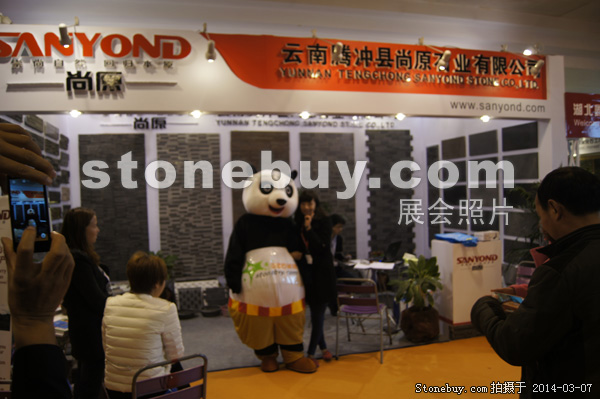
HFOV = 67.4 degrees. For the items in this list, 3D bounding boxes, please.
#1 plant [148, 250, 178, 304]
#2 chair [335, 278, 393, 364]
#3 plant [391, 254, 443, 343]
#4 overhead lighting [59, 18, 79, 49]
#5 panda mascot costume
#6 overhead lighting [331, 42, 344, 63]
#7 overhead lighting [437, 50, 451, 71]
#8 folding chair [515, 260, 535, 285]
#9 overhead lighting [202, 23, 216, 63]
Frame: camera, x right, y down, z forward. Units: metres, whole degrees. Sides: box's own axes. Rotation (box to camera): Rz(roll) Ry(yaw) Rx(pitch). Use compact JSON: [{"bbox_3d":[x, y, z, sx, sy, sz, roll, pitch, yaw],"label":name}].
[{"bbox_3d":[-1.885,1.136,6.257,0.450,0.853,0.450,-2,2,-15],"label":"plant"},{"bbox_3d":[0.645,1.142,4.523,0.460,0.790,0.550,-1,2,19],"label":"chair"},{"bbox_3d":[1.276,1.060,4.906,0.550,0.890,0.530,-2,2,-15],"label":"plant"},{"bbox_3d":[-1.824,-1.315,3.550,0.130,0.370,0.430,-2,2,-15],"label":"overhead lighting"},{"bbox_3d":[-0.307,0.630,4.185,0.780,1.870,0.700,-2,0,-17],"label":"panda mascot costume"},{"bbox_3d":[0.323,-1.258,3.846,0.100,0.160,0.130,-2,2,-15],"label":"overhead lighting"},{"bbox_3d":[1.340,-1.294,4.185,0.100,0.160,0.130,-2,2,-15],"label":"overhead lighting"},{"bbox_3d":[2.369,1.091,4.661,0.550,0.790,0.460,-3,2,-38],"label":"folding chair"},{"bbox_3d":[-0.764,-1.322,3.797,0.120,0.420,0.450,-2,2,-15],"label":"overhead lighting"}]

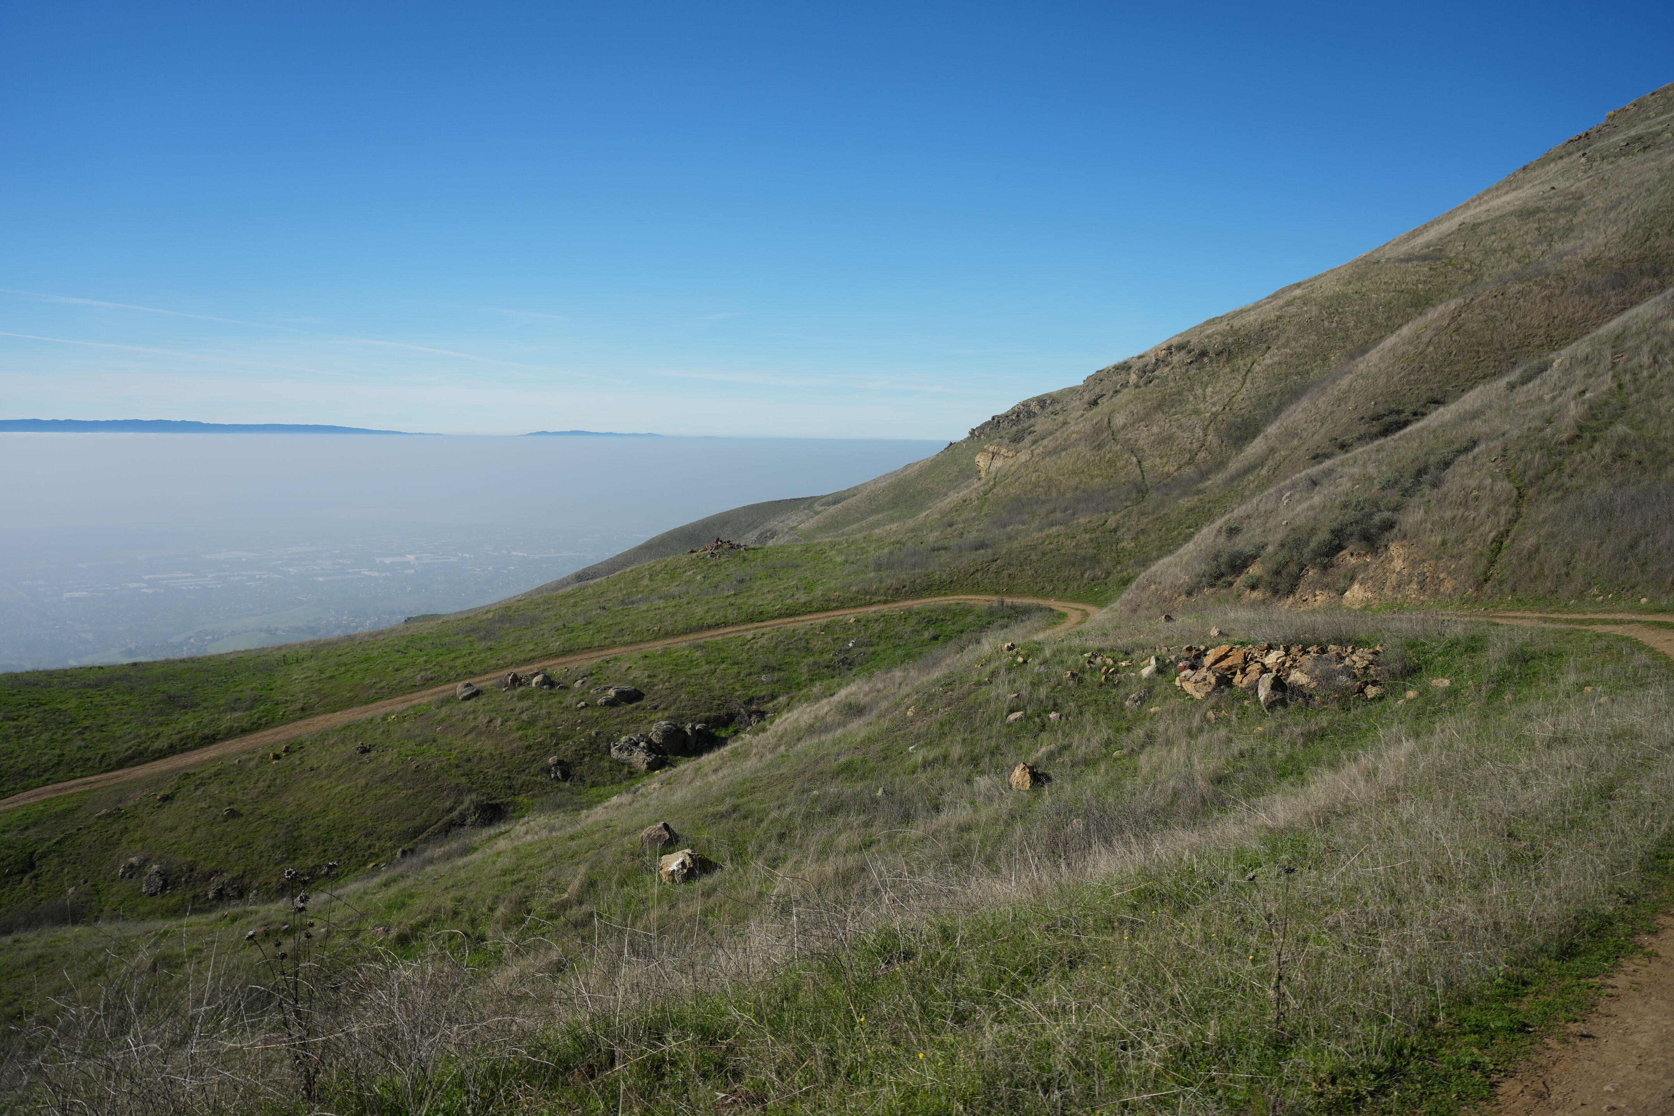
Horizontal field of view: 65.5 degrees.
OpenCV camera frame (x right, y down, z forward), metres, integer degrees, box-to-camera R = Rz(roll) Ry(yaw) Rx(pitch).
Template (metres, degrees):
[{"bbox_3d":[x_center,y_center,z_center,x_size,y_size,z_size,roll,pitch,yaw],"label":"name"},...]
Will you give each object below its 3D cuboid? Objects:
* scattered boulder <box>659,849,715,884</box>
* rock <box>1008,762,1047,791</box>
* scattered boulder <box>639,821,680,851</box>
[{"bbox_3d":[-2.195,4.497,19.000,0.800,0.460,0.570,0,6,-7],"label":"scattered boulder"},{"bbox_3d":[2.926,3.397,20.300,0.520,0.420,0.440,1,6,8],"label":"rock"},{"bbox_3d":[-2.736,4.312,20.100,0.620,0.440,0.500,0,6,-8],"label":"scattered boulder"}]

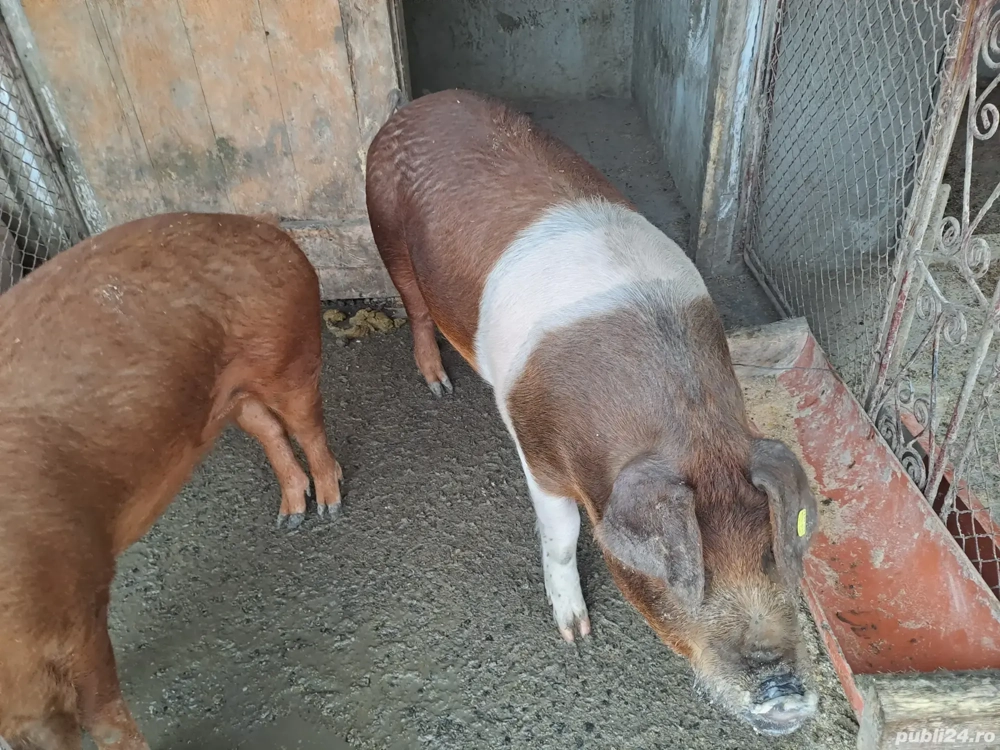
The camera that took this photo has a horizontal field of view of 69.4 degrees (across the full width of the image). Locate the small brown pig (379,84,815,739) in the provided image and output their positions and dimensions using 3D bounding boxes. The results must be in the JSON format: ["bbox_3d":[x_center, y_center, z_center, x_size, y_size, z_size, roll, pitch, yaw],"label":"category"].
[{"bbox_3d":[0.091,-0.111,1.657,0.427,0.762,1.758,-15,35,-15],"label":"small brown pig"}]

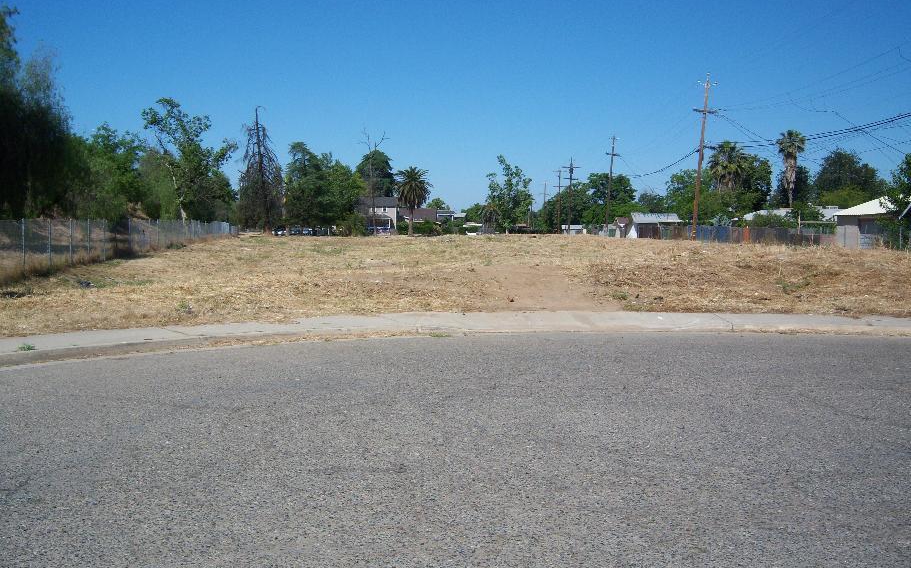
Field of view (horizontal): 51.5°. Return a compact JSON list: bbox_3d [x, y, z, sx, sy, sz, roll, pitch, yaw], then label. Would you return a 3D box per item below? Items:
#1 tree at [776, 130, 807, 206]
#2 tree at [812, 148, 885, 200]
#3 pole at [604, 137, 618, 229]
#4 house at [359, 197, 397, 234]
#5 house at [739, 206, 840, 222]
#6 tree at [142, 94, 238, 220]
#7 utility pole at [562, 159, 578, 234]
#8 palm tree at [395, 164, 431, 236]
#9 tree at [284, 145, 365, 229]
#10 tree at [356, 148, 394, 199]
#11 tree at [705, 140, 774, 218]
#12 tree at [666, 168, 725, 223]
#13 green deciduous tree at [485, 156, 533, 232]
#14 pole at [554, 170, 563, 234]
[{"bbox_3d":[43.390,-13.040,122.000,3.870,13.820,3.900,0,4,2],"label":"tree"},{"bbox_3d":[49.691,-11.549,119.513,9.200,11.360,8.800,0,4,2],"label":"tree"},{"bbox_3d":[18.610,-11.550,112.000,1.600,12.100,0.500,0,4,2],"label":"pole"},{"bbox_3d":[-13.720,-11.570,162.000,7.890,6.520,8.000,0,4,2],"label":"house"},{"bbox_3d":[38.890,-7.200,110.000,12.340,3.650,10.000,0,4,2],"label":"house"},{"bbox_3d":[-22.040,-9.950,78.000,7.930,10.900,7.500,0,4,2],"label":"tree"},{"bbox_3d":[18.787,-14.342,154.406,2.800,12.580,0.500,0,4,2],"label":"utility pole"},{"bbox_3d":[-6.220,-12.410,140.000,5.630,10.290,5.600,0,4,2],"label":"palm tree"},{"bbox_3d":[-17.890,-12.880,129.000,10.920,12.610,10.000,0,4,2],"label":"tree"},{"bbox_3d":[-15.410,-18.010,182.000,7.710,16.190,8.000,0,4,2],"label":"tree"},{"bbox_3d":[33.300,-11.076,111.527,8.060,11.410,7.800,0,4,2],"label":"tree"},{"bbox_3d":[32.510,-11.150,128.000,8.400,9.270,8.000,0,4,2],"label":"tree"},{"bbox_3d":[6.340,-10.490,112.000,5.810,9.480,5.200,0,4,2],"label":"green deciduous tree"},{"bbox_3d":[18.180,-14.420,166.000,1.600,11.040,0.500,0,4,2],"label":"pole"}]

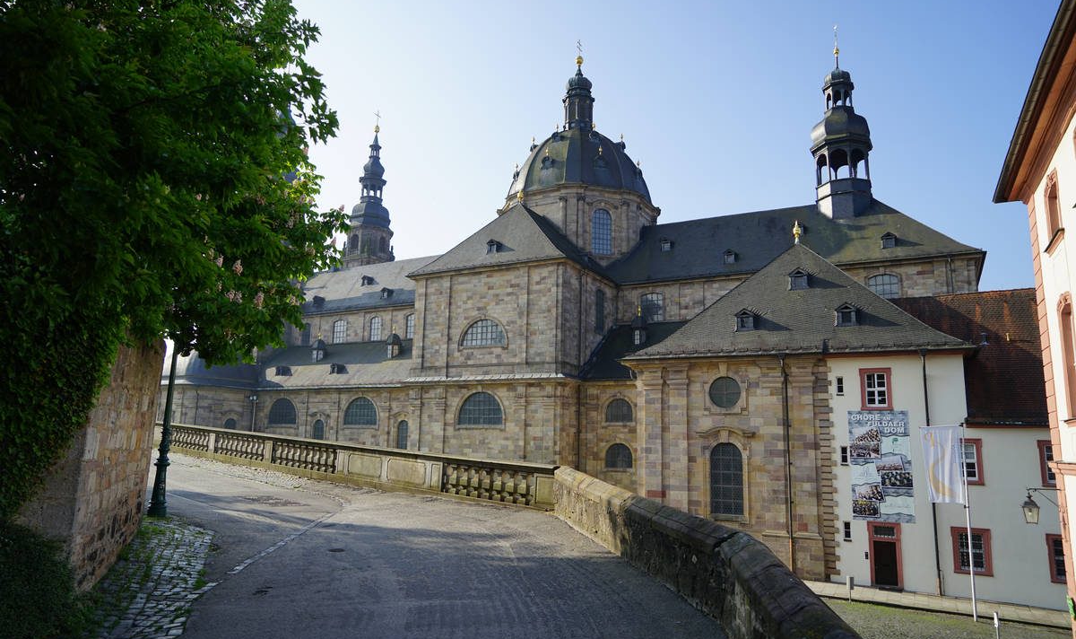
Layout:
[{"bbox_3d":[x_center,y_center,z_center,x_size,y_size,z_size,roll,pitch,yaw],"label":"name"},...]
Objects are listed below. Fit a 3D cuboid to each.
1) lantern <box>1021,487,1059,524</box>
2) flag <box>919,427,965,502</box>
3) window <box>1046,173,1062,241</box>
[{"bbox_3d":[16.376,6.064,23.317,1.099,1.203,0.540,-4,-10,29],"label":"lantern"},{"bbox_3d":[16.844,6.038,29.868,1.408,3.118,0.300,-4,-10,29],"label":"flag"},{"bbox_3d":[16.608,-3.656,22.966,0.350,2.001,1.803,-3,-12,25],"label":"window"}]

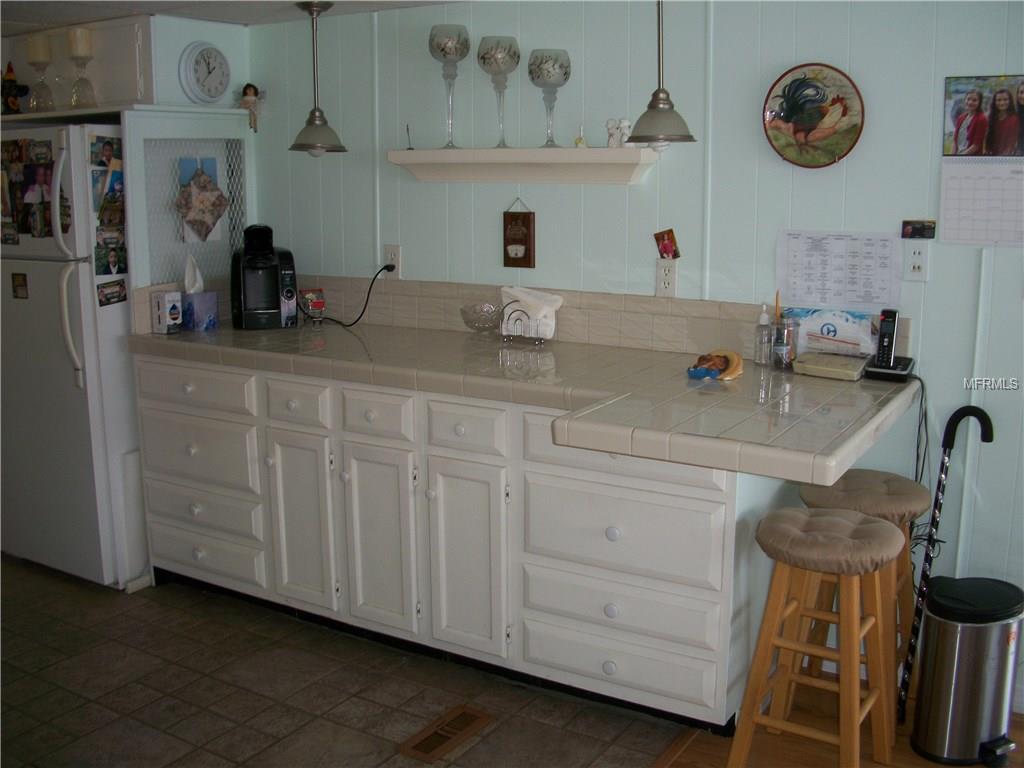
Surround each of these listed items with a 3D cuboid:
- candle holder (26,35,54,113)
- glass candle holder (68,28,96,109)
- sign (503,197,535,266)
[{"bbox_3d":[-1.788,-1.175,3.926,0.096,0.284,0.096,7,13,31],"label":"candle holder"},{"bbox_3d":[-1.559,-1.143,3.760,0.096,0.279,0.096,7,13,31],"label":"glass candle holder"},{"bbox_3d":[0.025,-0.502,3.444,0.107,0.226,0.018,7,13,31],"label":"sign"}]

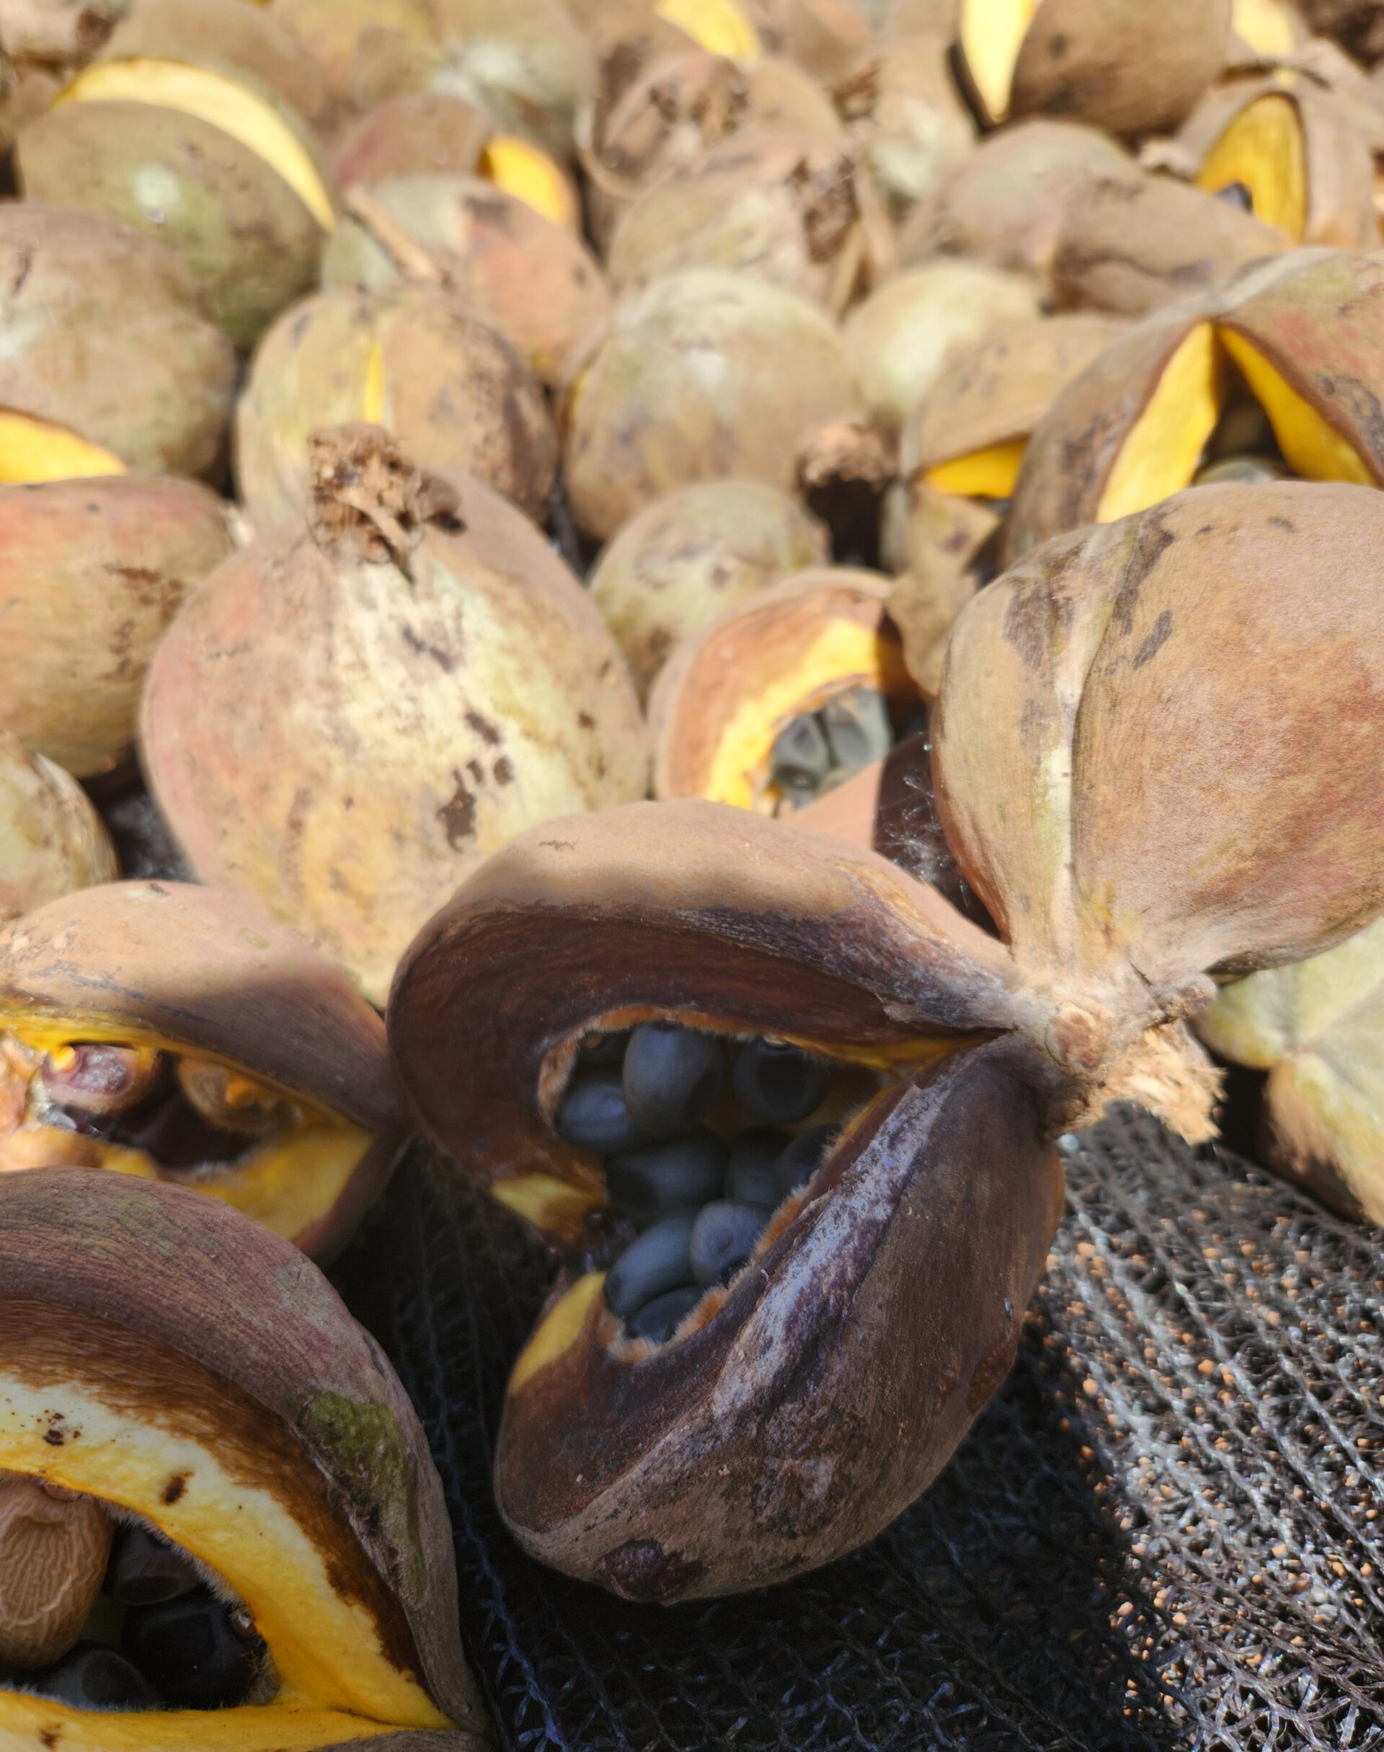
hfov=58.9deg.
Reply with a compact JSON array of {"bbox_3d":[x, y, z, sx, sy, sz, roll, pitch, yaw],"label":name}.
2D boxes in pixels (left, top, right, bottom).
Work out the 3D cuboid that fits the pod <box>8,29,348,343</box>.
[{"bbox_3d":[-0.159,-0.214,0.385,0.100,0.088,0.095,0,50,0],"label":"pod"}]

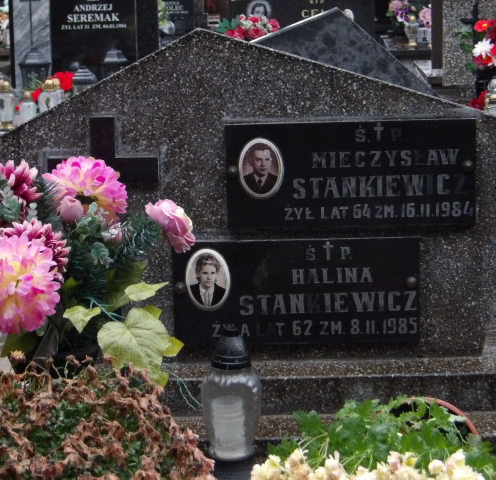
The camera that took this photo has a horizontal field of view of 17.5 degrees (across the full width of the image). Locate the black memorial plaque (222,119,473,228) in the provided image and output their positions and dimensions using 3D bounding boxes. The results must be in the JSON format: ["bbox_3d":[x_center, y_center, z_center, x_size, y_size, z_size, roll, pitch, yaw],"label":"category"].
[{"bbox_3d":[0.224,-0.142,3.512,0.542,0.232,0.025,-1,11,3],"label":"black memorial plaque"}]

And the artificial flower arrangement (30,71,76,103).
[{"bbox_3d":[-1.052,-0.814,8.700,0.260,0.210,0.220,-1,11,3],"label":"artificial flower arrangement"}]

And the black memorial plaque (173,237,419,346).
[{"bbox_3d":[0.107,0.114,3.568,0.545,0.235,0.025,-1,11,3],"label":"black memorial plaque"}]

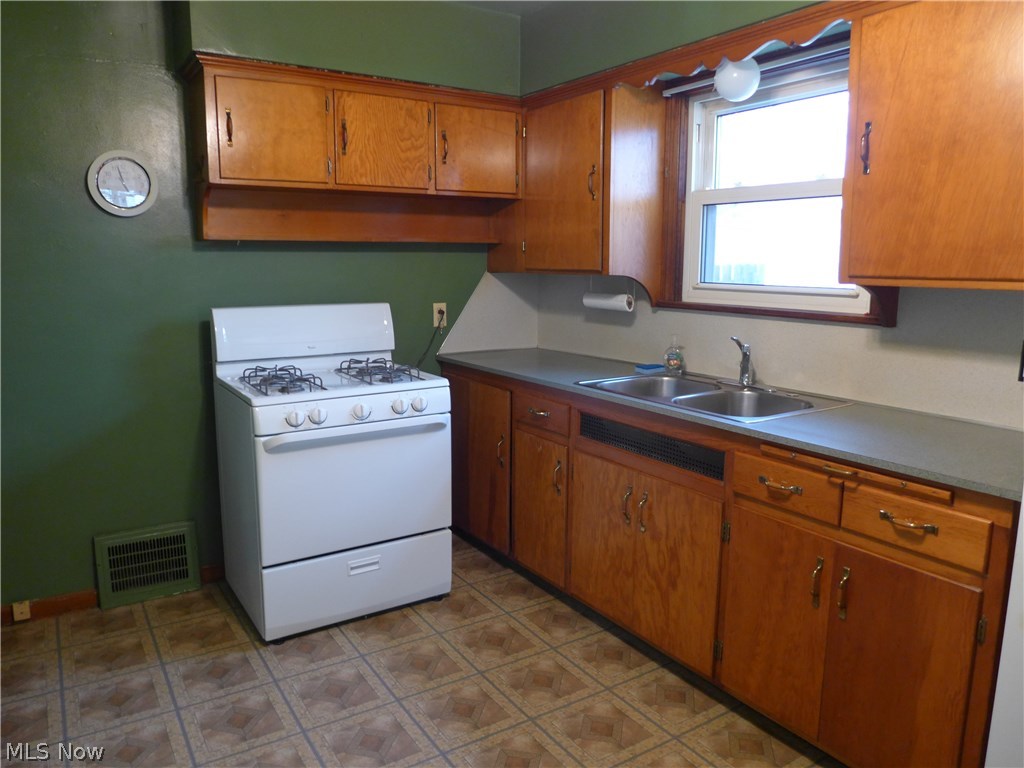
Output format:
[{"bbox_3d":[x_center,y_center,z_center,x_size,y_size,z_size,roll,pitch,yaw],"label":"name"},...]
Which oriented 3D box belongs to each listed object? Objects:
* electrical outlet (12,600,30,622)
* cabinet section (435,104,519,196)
[{"bbox_3d":[-1.855,0.864,2.689,0.053,0.075,0.025,-5,11,-33],"label":"electrical outlet"},{"bbox_3d":[-0.230,-1.092,3.378,0.430,0.375,0.280,-6,12,-33],"label":"cabinet section"}]

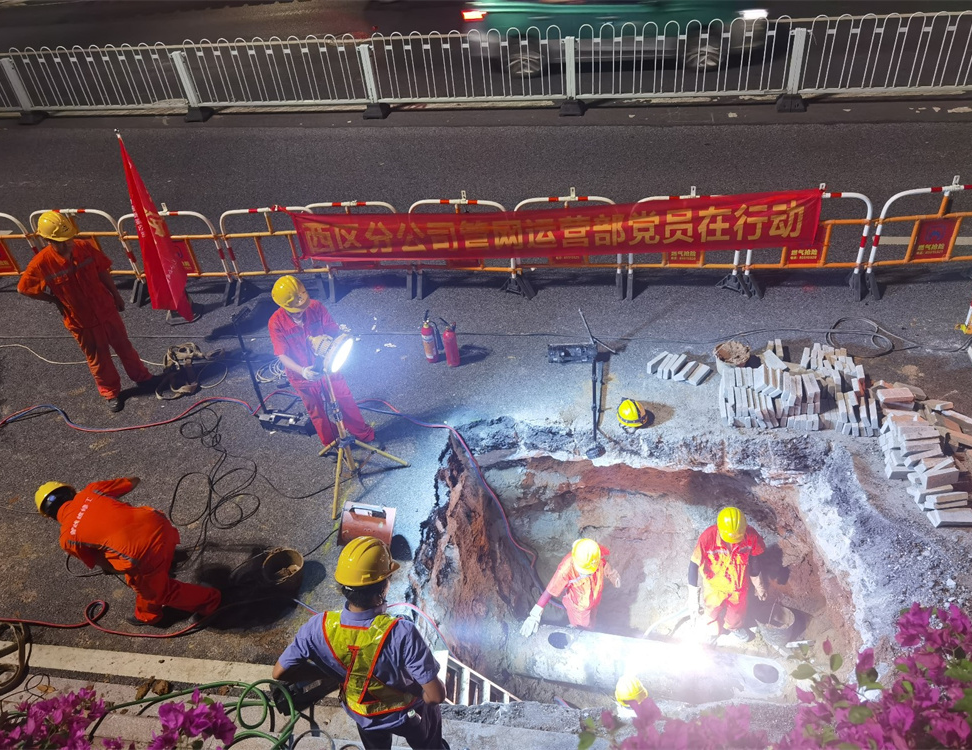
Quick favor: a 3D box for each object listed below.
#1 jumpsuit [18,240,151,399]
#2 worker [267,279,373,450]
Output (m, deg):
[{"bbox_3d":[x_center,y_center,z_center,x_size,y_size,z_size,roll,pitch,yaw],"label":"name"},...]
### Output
[{"bbox_3d":[-3.234,-0.440,6.453,0.670,1.400,0.380,-27,44,-23],"label":"jumpsuit"},{"bbox_3d":[-1.158,-0.017,5.644,0.540,1.530,0.520,-25,43,-21],"label":"worker"}]

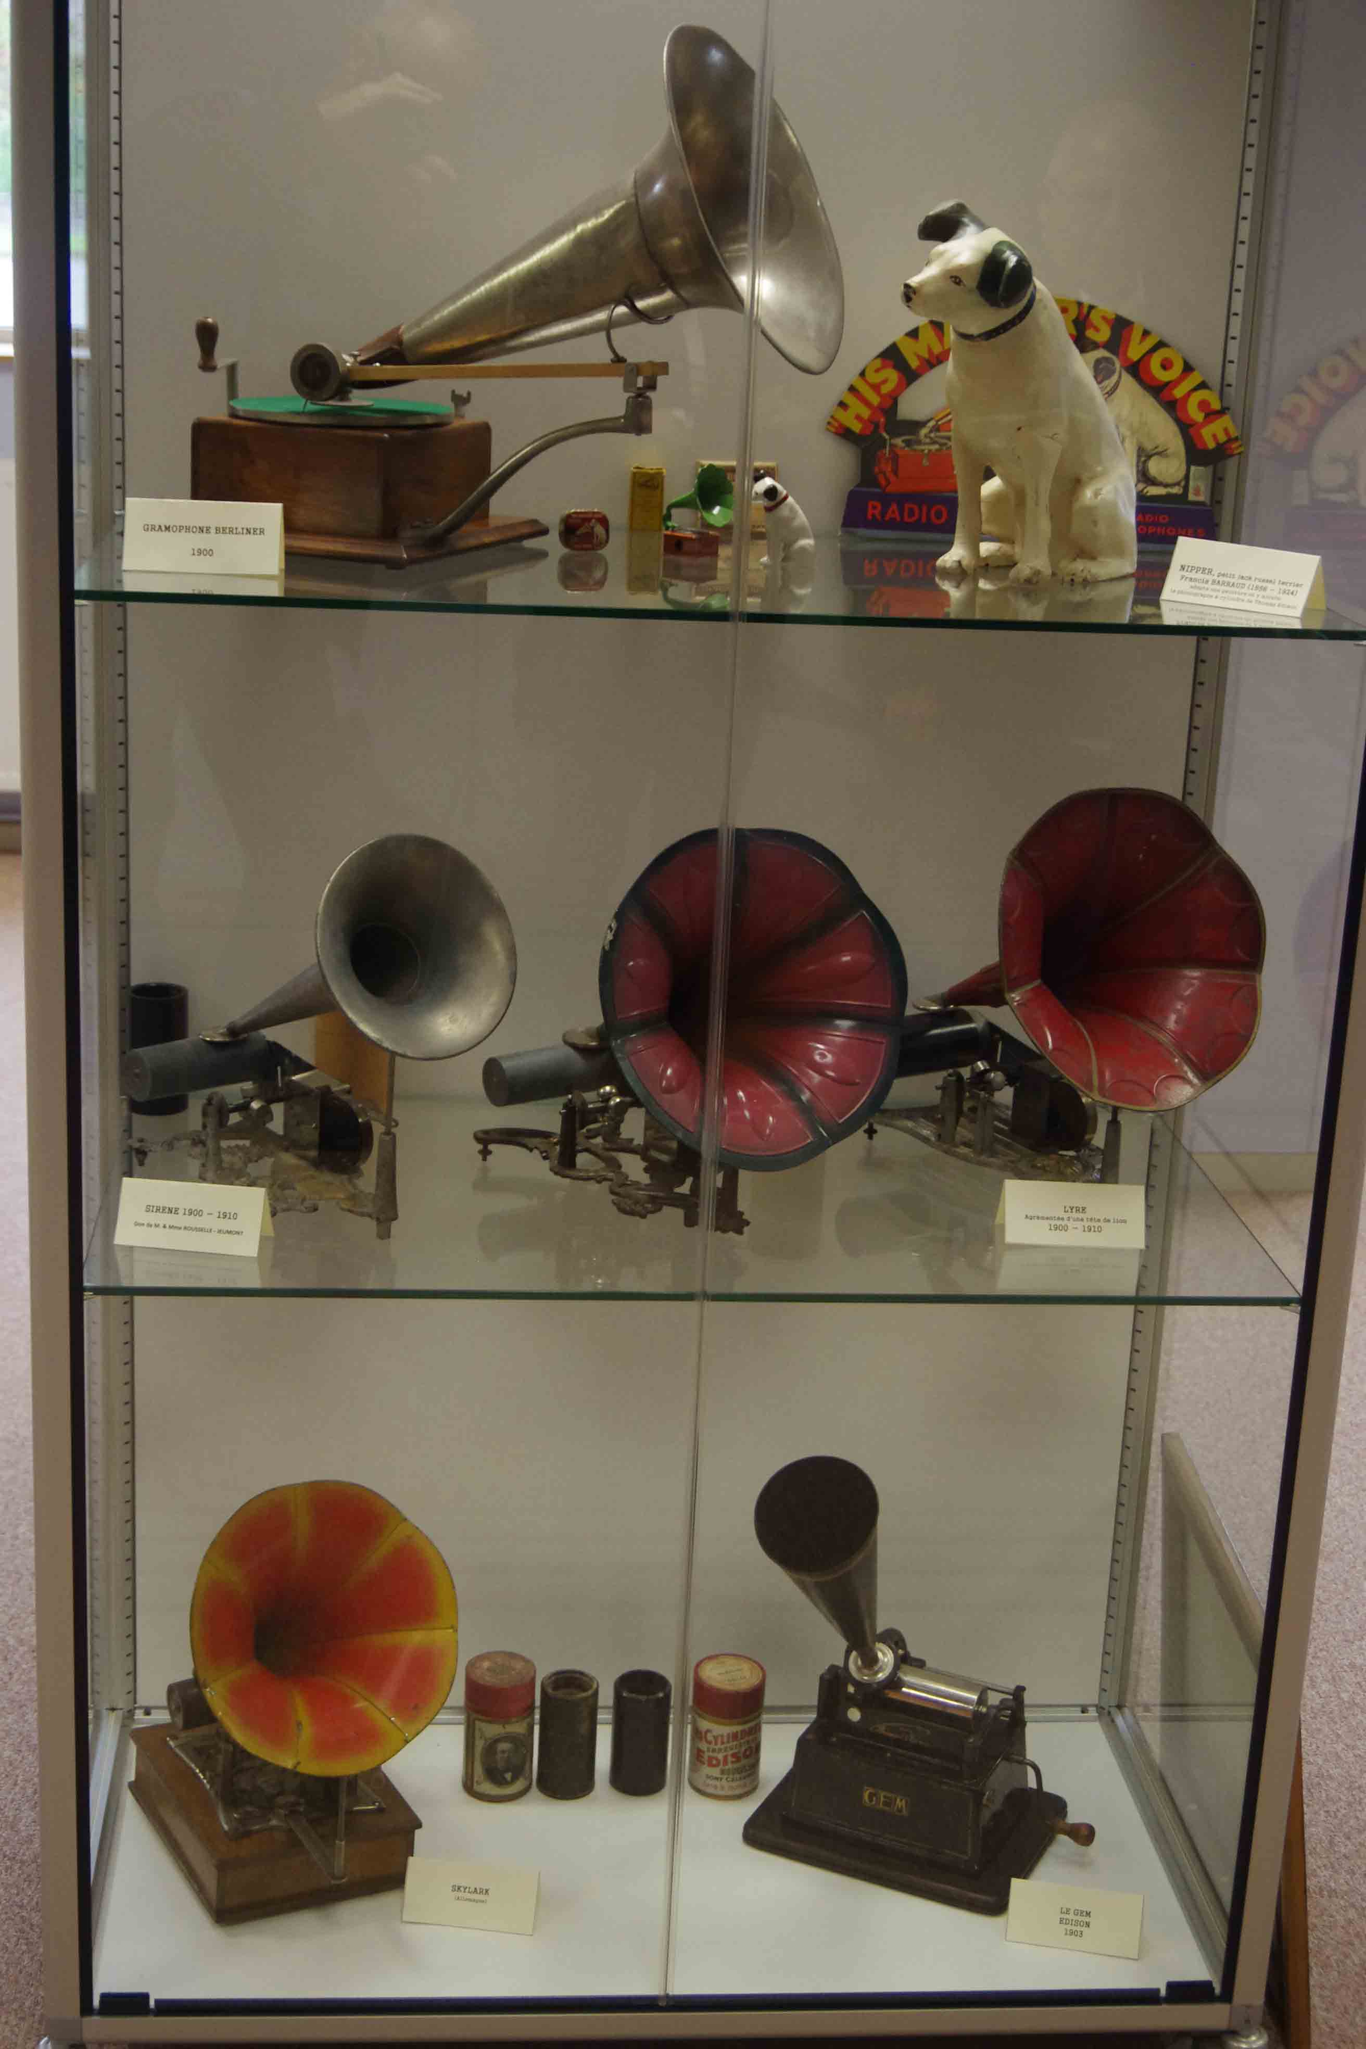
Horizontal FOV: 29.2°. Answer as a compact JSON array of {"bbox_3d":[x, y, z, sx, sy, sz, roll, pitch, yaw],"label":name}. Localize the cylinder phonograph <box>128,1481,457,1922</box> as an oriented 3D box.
[{"bbox_3d":[-0.351,0.553,2.276,0.241,0.383,0.328,-6,18,-28],"label":"cylinder phonograph"}]

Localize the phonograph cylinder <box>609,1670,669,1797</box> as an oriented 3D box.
[{"bbox_3d":[-0.035,0.661,2.445,0.056,0.100,0.056,1,15,-5],"label":"phonograph cylinder"}]

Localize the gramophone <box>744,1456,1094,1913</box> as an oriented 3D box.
[{"bbox_3d":[0.222,0.563,2.323,0.289,0.388,0.253,10,17,25],"label":"gramophone"}]

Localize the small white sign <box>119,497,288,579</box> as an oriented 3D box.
[{"bbox_3d":[-0.359,-0.365,1.966,0.117,0.053,0.040,2,15,-2],"label":"small white sign"}]

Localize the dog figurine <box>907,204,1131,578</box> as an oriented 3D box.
[{"bbox_3d":[0.269,-0.504,2.076,0.135,0.296,0.165,13,18,33],"label":"dog figurine"}]

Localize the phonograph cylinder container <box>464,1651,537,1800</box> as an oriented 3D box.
[{"bbox_3d":[-0.167,0.650,2.427,0.065,0.120,0.065,3,15,-1],"label":"phonograph cylinder container"}]

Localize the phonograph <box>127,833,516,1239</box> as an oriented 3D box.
[{"bbox_3d":[-0.312,-0.007,2.137,0.228,0.326,0.321,-12,21,-43],"label":"phonograph"}]

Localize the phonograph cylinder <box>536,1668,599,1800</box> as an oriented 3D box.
[{"bbox_3d":[-0.105,0.659,2.433,0.055,0.104,0.055,1,15,-5],"label":"phonograph cylinder"}]

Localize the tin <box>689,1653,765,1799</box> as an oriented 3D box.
[{"bbox_3d":[0.046,0.655,2.447,0.069,0.116,0.069,1,15,-5],"label":"tin"}]

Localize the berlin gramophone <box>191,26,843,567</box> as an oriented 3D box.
[{"bbox_3d":[-0.125,-0.571,2.054,0.508,0.414,0.290,9,17,22],"label":"berlin gramophone"}]

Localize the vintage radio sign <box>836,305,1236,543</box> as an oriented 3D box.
[{"bbox_3d":[0.301,-0.517,2.248,0.355,0.212,0.025,2,15,-1],"label":"vintage radio sign"}]

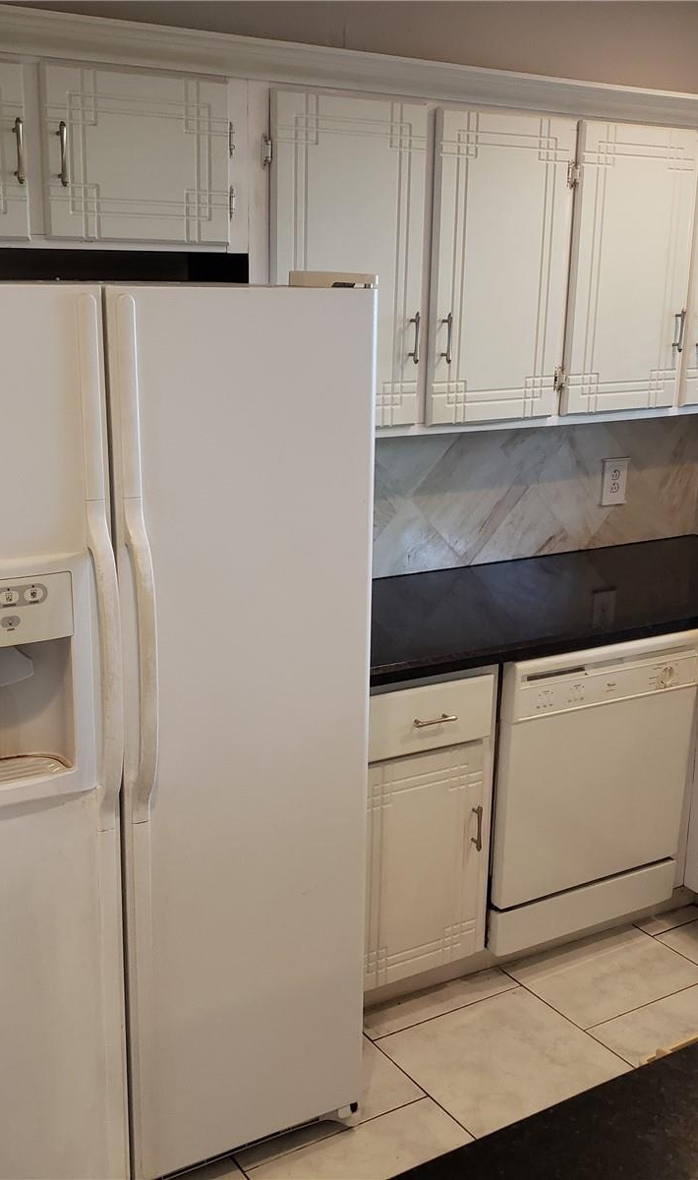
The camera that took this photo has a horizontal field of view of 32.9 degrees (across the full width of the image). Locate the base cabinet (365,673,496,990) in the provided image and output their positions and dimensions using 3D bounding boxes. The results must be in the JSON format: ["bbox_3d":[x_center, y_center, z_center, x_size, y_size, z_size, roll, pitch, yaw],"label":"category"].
[{"bbox_3d":[0.016,0.492,2.960,0.416,0.766,0.620,-8,17,-29],"label":"base cabinet"}]

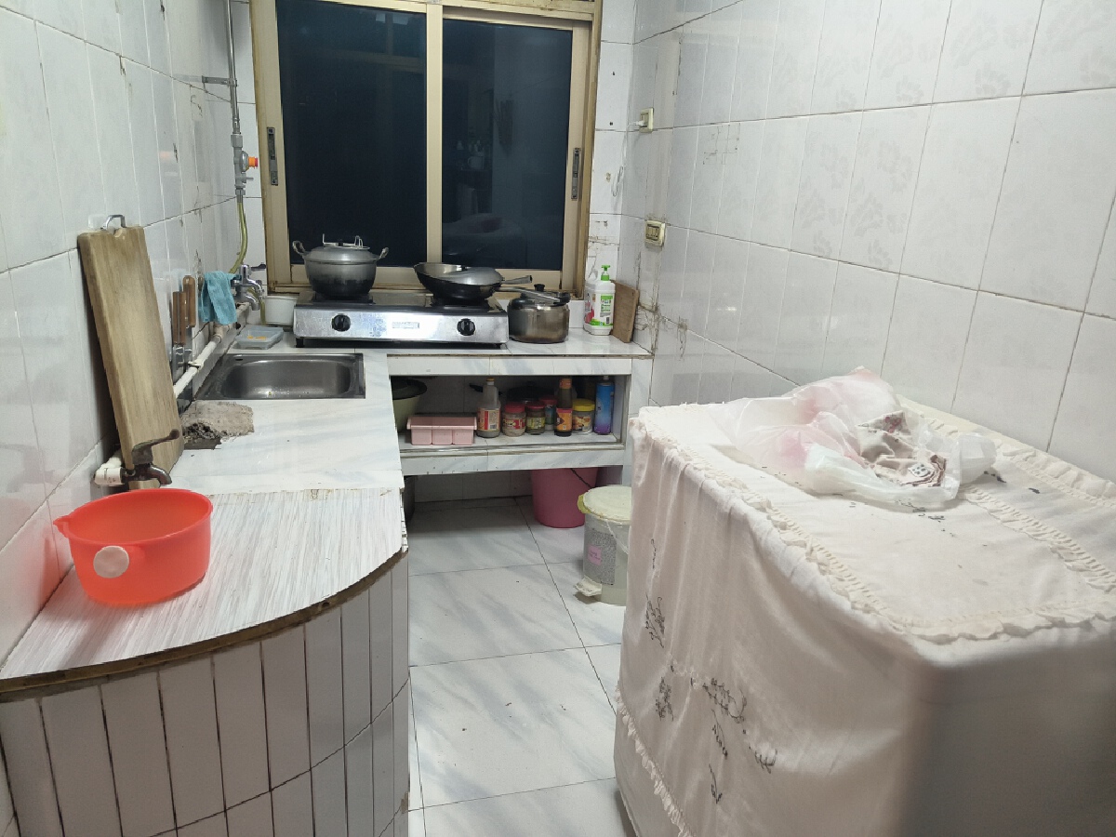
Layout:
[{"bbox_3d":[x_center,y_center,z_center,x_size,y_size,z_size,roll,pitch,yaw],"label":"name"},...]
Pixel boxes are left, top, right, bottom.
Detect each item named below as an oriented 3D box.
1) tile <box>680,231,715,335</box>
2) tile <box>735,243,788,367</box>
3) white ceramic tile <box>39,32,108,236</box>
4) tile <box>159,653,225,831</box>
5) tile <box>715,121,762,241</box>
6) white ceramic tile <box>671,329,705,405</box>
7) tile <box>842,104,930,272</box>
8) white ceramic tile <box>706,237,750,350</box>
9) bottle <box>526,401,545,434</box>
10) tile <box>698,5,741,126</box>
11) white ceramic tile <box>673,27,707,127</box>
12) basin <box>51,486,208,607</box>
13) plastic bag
[{"bbox_3d":[0.425,-0.410,2.336,0.012,0.300,0.200,-2,18,-14],"label":"tile"},{"bbox_3d":[0.522,-0.287,1.969,0.010,0.298,0.200,-2,18,-14],"label":"tile"},{"bbox_3d":[-0.727,-0.415,1.159,0.012,0.300,0.200,-1,18,-14],"label":"white ceramic tile"},{"bbox_3d":[-0.467,0.414,0.988,0.060,0.240,0.009,-9,21,-33],"label":"tile"},{"bbox_3d":[0.487,-0.628,2.049,0.010,0.297,0.199,-2,18,-14],"label":"tile"},{"bbox_3d":[0.410,-0.126,2.415,0.010,0.297,0.199,-2,18,-14],"label":"white ceramic tile"},{"bbox_3d":[0.636,-0.446,1.509,0.012,0.300,0.200,-2,18,-14],"label":"tile"},{"bbox_3d":[0.480,-0.351,2.169,0.012,0.300,0.200,-2,18,-14],"label":"white ceramic tile"},{"bbox_3d":[-0.081,0.001,2.807,0.065,0.104,0.065,-2,18,-14],"label":"bottle"},{"bbox_3d":[0.454,-0.972,2.142,0.010,0.297,0.199,-2,18,-14],"label":"tile"},{"bbox_3d":[0.407,-1.034,2.327,0.010,0.297,0.199,-2,18,-14],"label":"white ceramic tile"},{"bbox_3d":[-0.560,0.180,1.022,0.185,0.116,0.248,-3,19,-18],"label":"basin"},{"bbox_3d":[0.433,-0.004,1.117,0.370,0.105,0.395,-2,18,-14],"label":"plastic bag"}]

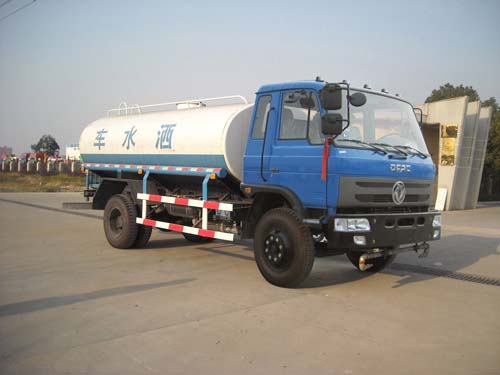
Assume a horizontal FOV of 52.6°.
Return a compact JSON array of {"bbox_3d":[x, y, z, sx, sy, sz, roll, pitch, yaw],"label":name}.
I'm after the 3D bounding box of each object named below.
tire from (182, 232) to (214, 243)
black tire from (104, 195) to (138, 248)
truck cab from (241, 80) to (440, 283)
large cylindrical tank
[{"bbox_3d":[-1.124,0.635,10.639,0.270,1.000,1.000,0,2,-42],"label":"tire"},{"bbox_3d":[-2.418,0.643,9.464,0.270,1.000,1.000,0,2,-42],"label":"black tire"},{"bbox_3d":[1.291,-0.114,6.920,2.362,2.487,1.818,0,2,-42],"label":"truck cab"},{"bbox_3d":[-1.160,-0.703,9.614,2.195,1.473,4.823,0,2,-42],"label":"large cylindrical tank"}]

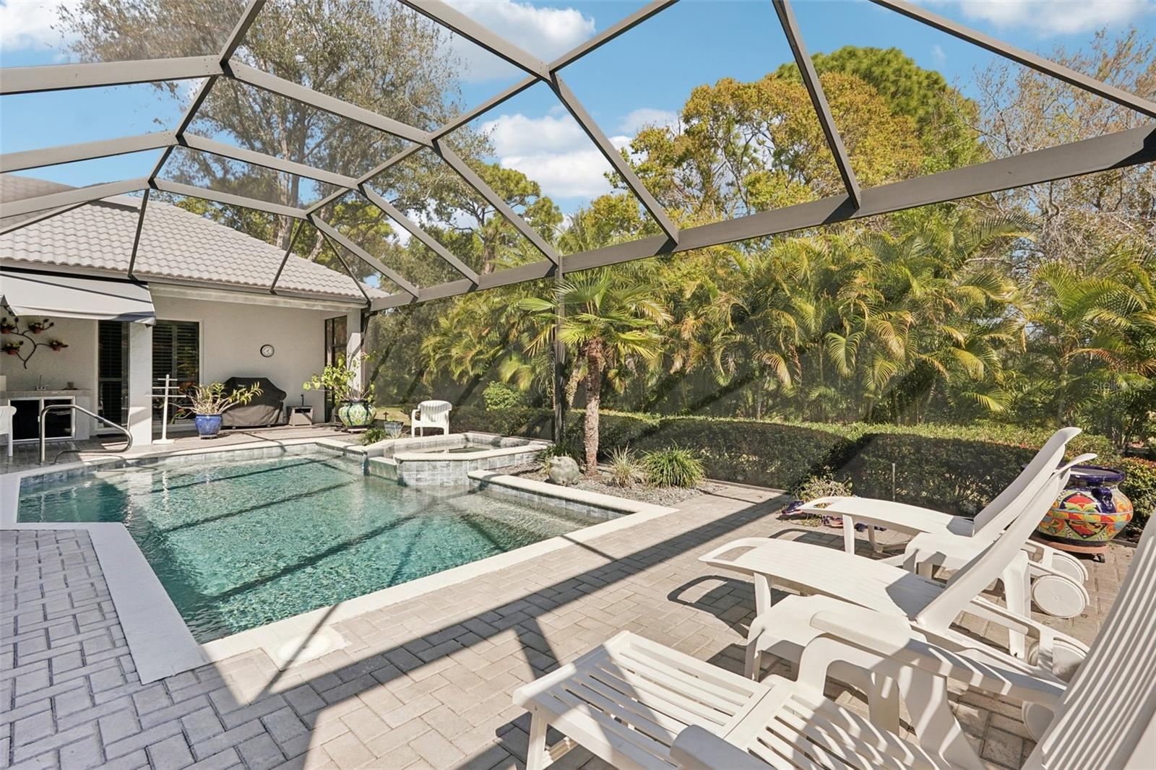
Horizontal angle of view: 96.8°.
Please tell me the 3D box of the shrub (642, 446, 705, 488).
[{"bbox_3d":[1.140,0.960,6.150,0.740,0.460,0.720,0,0,0],"label":"shrub"}]

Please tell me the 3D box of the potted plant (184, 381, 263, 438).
[{"bbox_3d":[-7.180,0.500,10.400,1.150,1.150,1.350,0,0,43],"label":"potted plant"}]

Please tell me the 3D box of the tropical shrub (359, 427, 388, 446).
[{"bbox_3d":[-3.960,0.985,9.950,0.540,0.380,0.520,0,0,0],"label":"tropical shrub"}]

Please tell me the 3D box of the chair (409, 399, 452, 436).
[{"bbox_3d":[-2.850,0.735,9.950,0.630,0.840,0.620,0,0,0],"label":"chair"}]

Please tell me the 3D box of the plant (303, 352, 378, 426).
[{"bbox_3d":[-5.470,0.170,11.850,1.450,1.760,1.250,0,0,0],"label":"plant"}]

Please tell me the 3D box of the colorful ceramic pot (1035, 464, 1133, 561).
[{"bbox_3d":[3.510,0.905,3.640,0.580,0.580,0.580,0,0,0],"label":"colorful ceramic pot"}]

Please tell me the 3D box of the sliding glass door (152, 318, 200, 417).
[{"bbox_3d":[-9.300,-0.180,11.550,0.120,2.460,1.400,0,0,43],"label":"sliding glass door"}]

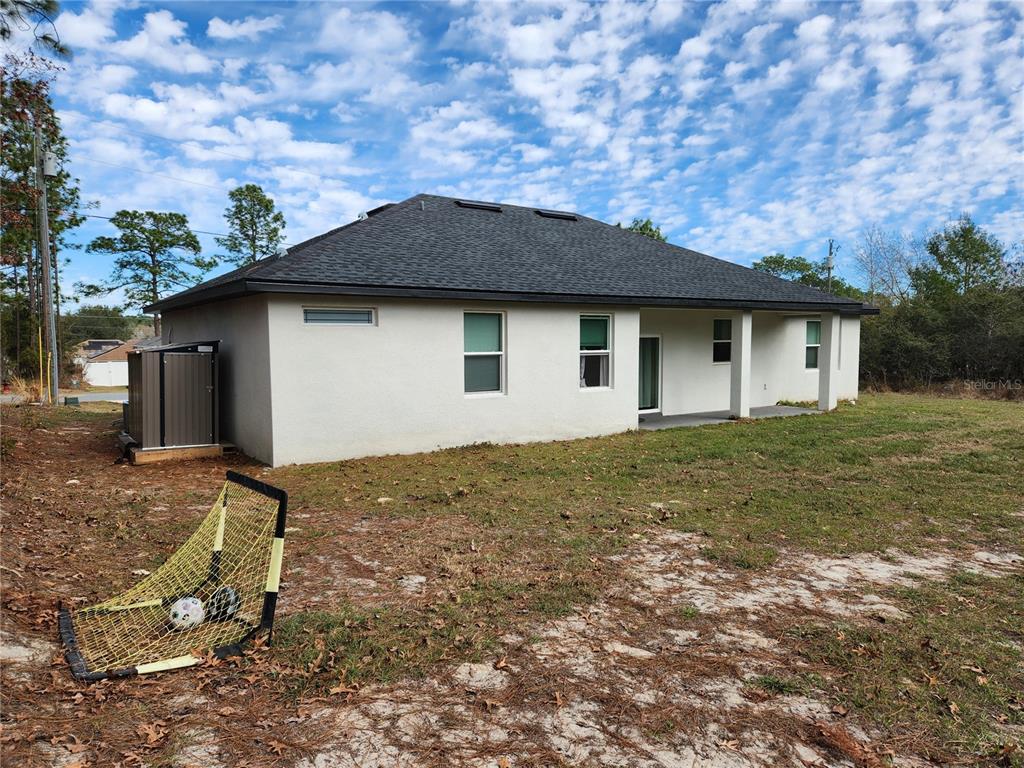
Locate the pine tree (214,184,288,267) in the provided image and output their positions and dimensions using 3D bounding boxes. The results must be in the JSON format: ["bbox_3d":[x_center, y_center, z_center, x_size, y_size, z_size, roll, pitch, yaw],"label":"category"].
[{"bbox_3d":[-24.490,-9.572,63.650,7.200,17.820,6.840,0,5,0],"label":"pine tree"}]

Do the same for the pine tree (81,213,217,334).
[{"bbox_3d":[-33.114,-8.076,61.758,12.000,15.090,11.400,0,5,0],"label":"pine tree"}]

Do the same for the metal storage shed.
[{"bbox_3d":[-6.008,0.169,12.081,1.250,1.900,1.950,-3,5,-33],"label":"metal storage shed"}]

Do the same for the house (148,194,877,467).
[{"bbox_3d":[-0.340,-2.396,22.340,19.420,5.650,16.820,-3,5,-33],"label":"house"}]

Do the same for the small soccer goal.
[{"bbox_3d":[-2.210,1.070,4.350,1.100,0.900,1.260,-3,5,-33],"label":"small soccer goal"}]

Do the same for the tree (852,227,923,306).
[{"bbox_3d":[19.372,-4.270,34.877,4.000,7.490,3.800,0,5,0],"label":"tree"}]

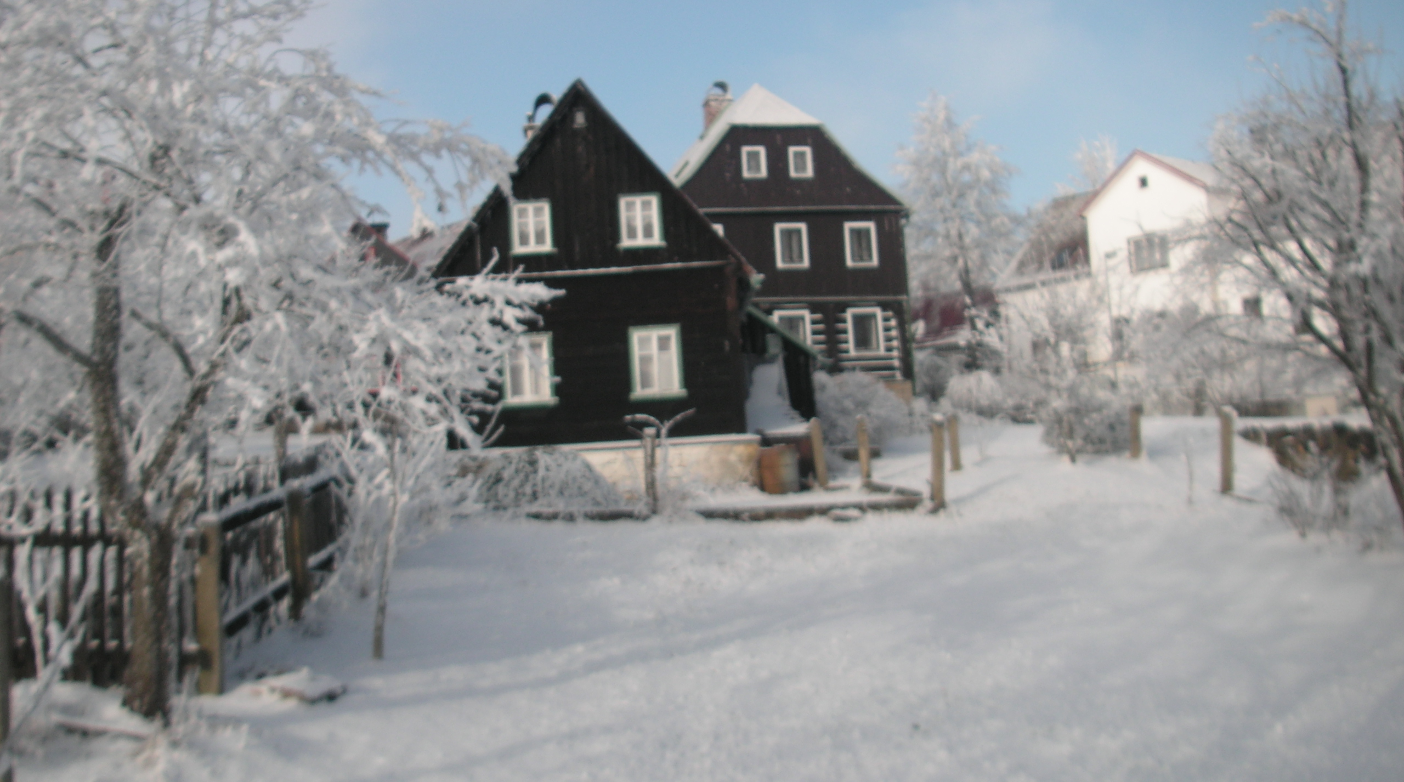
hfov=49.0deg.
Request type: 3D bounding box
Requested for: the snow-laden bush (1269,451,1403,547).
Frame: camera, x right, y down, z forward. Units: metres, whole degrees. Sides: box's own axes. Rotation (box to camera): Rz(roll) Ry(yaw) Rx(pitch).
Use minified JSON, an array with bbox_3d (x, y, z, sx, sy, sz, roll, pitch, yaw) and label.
[{"bbox_3d":[6.026,1.015,14.700,1.261,0.883,1.100,-5,-6,22],"label":"snow-laden bush"}]

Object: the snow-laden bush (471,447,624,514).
[{"bbox_3d":[-2.258,1.305,22.500,2.150,0.960,1.500,-4,-4,0],"label":"snow-laden bush"}]

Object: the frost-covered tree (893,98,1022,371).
[{"bbox_3d":[9.971,-6.256,60.000,4.700,10.400,4.600,-4,-4,0],"label":"frost-covered tree"}]

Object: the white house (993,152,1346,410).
[{"bbox_3d":[19.219,-4.608,63.996,9.800,8.740,9.890,1,-7,-43],"label":"white house"}]

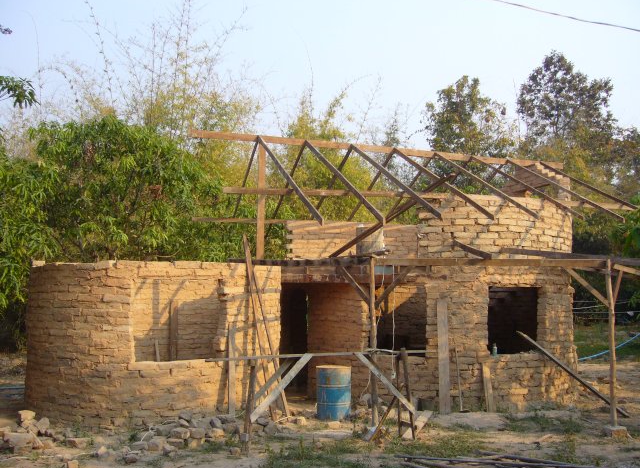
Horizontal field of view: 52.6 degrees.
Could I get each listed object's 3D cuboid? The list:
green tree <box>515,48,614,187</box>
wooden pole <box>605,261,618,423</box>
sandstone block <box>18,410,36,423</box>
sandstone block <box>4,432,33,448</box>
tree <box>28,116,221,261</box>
[{"bbox_3d":[11.007,-1.669,28.346,5.000,13.200,5.000,-2,-6,22],"label":"green tree"},{"bbox_3d":[4.415,1.628,9.808,0.090,2.491,0.090,1,-7,0],"label":"wooden pole"},{"bbox_3d":[-4.475,2.792,9.900,0.210,0.165,0.200,6,-9,-38],"label":"sandstone block"},{"bbox_3d":[-4.007,2.744,8.600,0.360,0.190,0.220,2,-7,-14],"label":"sandstone block"},{"bbox_3d":[-5.341,0.336,17.050,5.600,7.090,5.200,0,-7,0],"label":"tree"}]

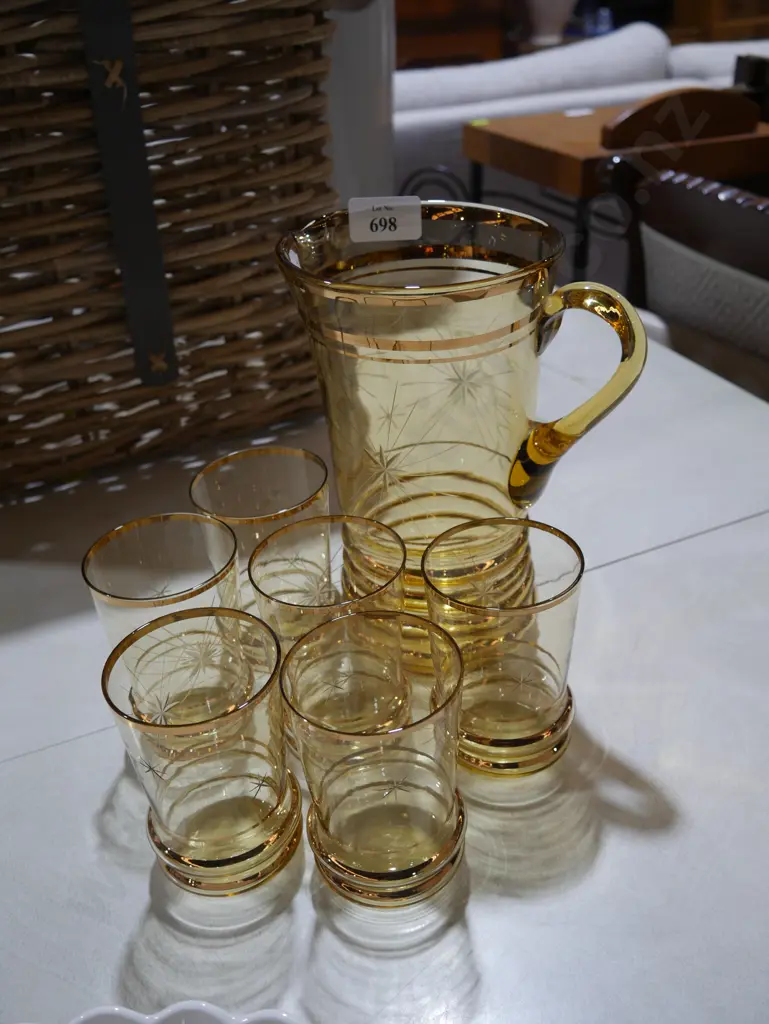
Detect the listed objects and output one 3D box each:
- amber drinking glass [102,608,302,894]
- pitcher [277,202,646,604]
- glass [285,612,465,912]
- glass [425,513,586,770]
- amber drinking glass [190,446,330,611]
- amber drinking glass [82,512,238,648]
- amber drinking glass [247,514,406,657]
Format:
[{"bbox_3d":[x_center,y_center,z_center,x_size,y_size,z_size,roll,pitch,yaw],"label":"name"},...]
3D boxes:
[{"bbox_3d":[-0.070,0.100,0.390,0.069,0.100,0.069,-5,32,0],"label":"amber drinking glass"},{"bbox_3d":[0.039,-0.029,0.476,0.175,0.212,0.129,12,36,25],"label":"pitcher"},{"bbox_3d":[-0.001,0.101,0.380,0.069,0.100,0.069,-5,32,0],"label":"glass"},{"bbox_3d":[0.054,0.063,0.433,0.069,0.100,0.069,-5,32,0],"label":"glass"},{"bbox_3d":[-0.060,0.027,0.505,0.069,0.100,0.069,-5,32,0],"label":"amber drinking glass"},{"bbox_3d":[-0.098,0.061,0.456,0.069,0.100,0.069,-5,32,0],"label":"amber drinking glass"},{"bbox_3d":[-0.021,0.062,0.444,0.069,0.100,0.069,-5,32,0],"label":"amber drinking glass"}]

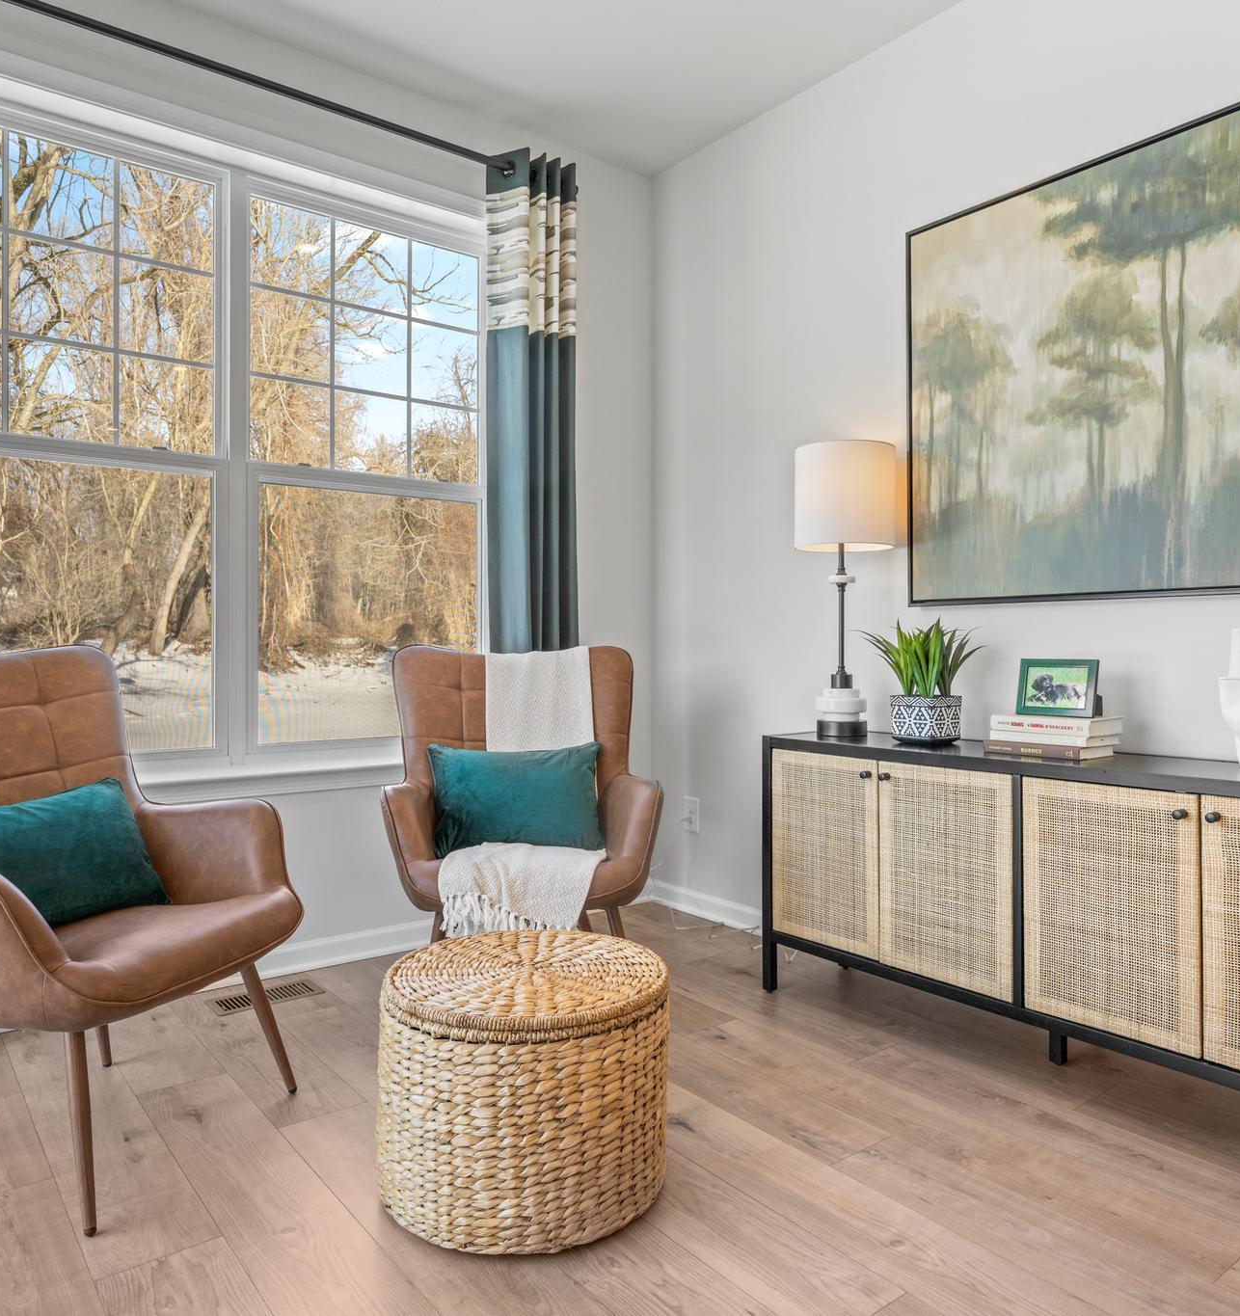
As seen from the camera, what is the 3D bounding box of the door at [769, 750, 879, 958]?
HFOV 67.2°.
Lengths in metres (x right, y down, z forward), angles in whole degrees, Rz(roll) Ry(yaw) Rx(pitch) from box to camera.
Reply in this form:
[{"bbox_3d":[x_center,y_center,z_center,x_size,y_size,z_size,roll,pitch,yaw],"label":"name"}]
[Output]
[{"bbox_3d":[0.558,0.519,2.524,0.025,0.517,0.351,-1,1,-40],"label":"door"}]

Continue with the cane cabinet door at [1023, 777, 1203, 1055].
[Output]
[{"bbox_3d":[1.024,0.523,1.952,0.022,0.510,0.365,0,0,-38],"label":"cane cabinet door"}]

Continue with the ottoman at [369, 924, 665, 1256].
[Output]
[{"bbox_3d":[-0.178,0.778,1.772,0.530,0.375,0.530,0,1,0],"label":"ottoman"}]

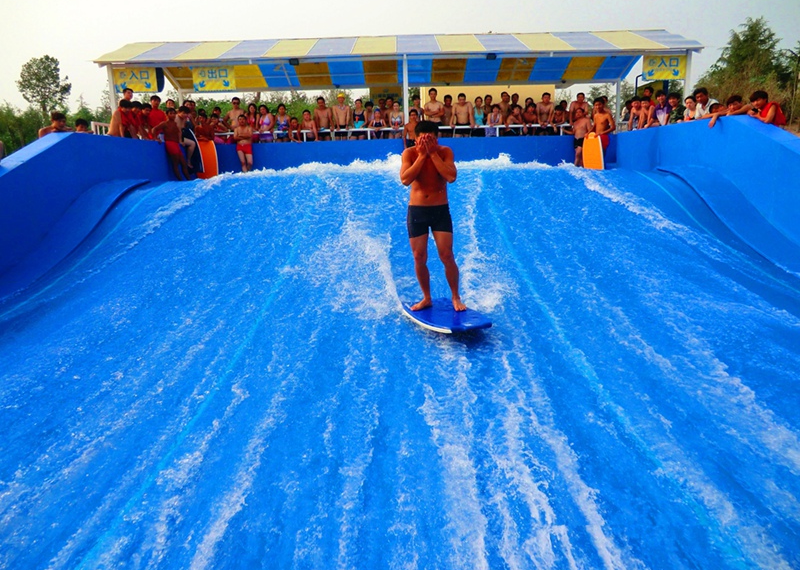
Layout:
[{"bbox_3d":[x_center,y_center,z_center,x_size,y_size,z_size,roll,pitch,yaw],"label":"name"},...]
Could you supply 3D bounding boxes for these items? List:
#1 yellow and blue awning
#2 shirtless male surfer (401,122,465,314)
[{"bbox_3d":[-0.065,-5.918,14.440,13.650,1.027,4.456,-1,11,1],"label":"yellow and blue awning"},{"bbox_3d":[0.308,-0.622,5.055,0.570,1.680,0.420,0,11,6],"label":"shirtless male surfer"}]

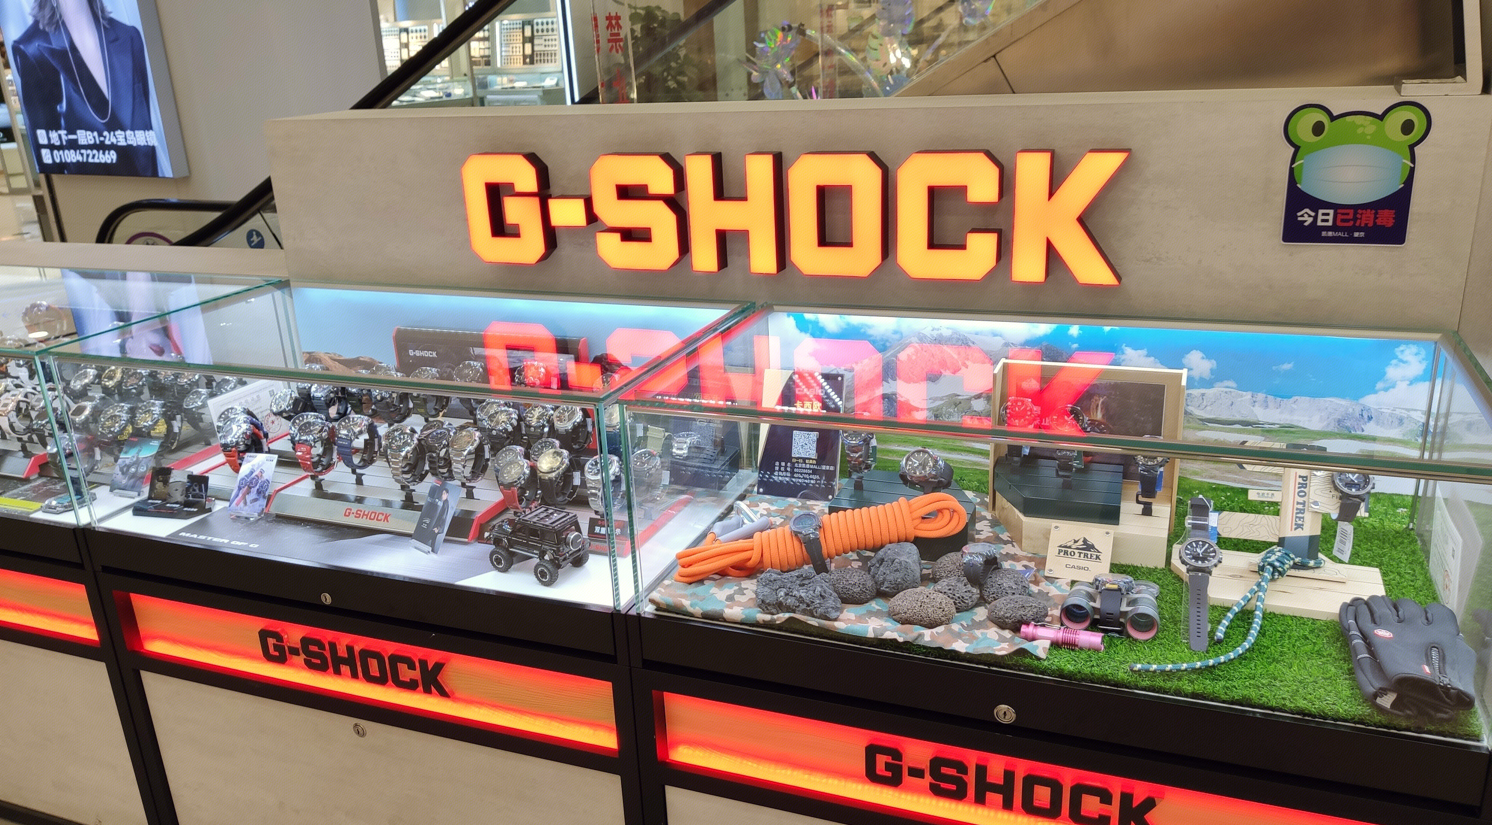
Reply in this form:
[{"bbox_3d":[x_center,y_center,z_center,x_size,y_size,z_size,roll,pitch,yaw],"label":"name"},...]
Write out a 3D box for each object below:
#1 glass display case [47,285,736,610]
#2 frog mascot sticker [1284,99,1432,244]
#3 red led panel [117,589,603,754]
[{"bbox_3d":[-0.531,0.005,1.847,0.990,0.299,0.525,5,20,21],"label":"glass display case"},{"bbox_3d":[0.794,-0.311,1.472,0.170,0.186,0.008,5,20,21],"label":"frog mascot sticker"},{"bbox_3d":[-0.610,0.381,1.738,0.944,0.117,0.040,5,20,21],"label":"red led panel"}]

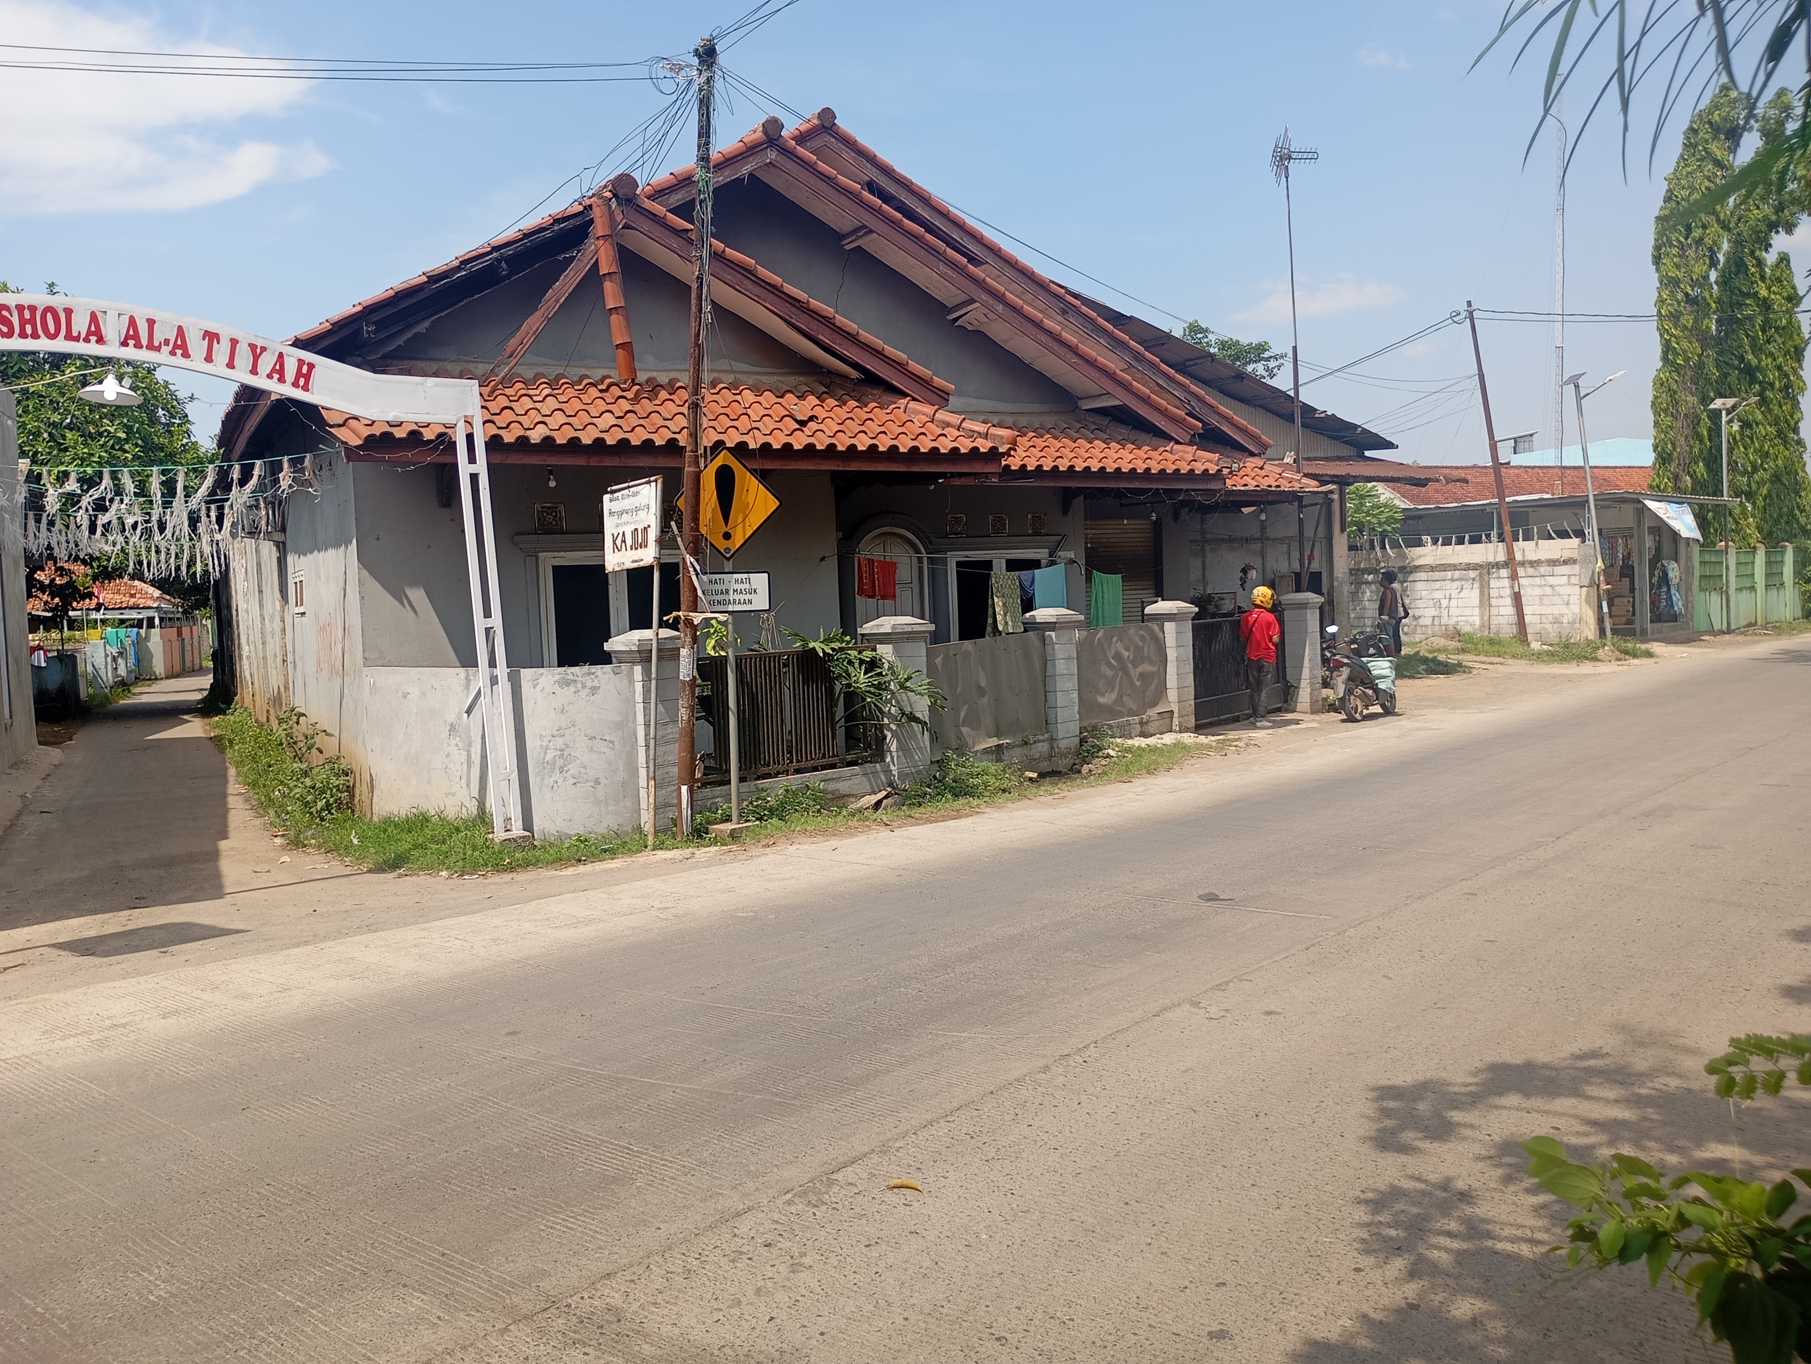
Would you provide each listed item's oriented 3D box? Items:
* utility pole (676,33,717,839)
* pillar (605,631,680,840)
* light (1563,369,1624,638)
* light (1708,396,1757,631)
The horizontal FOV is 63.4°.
[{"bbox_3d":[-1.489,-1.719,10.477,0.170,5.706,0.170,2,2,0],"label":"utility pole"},{"bbox_3d":[-1.977,0.365,11.148,0.420,1.530,0.430,0,4,40],"label":"pillar"},{"bbox_3d":[15.154,-3.815,31.552,1.250,5.875,0.500,-7,1,44],"label":"light"},{"bbox_3d":[20.521,-4.133,36.203,1.150,5.779,0.500,0,4,44],"label":"light"}]

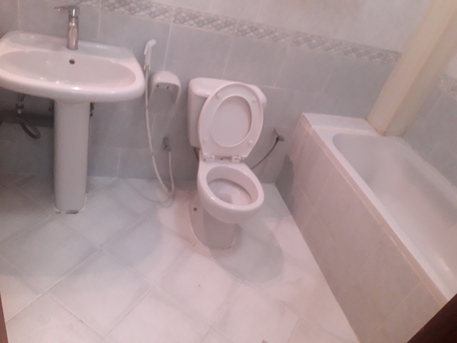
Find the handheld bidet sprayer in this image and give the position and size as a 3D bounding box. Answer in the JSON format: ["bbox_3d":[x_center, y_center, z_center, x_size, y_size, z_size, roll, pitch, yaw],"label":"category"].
[{"bbox_3d":[-0.388,-0.577,1.772,0.060,0.160,0.035,3,37,-21],"label":"handheld bidet sprayer"}]

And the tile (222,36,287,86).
[{"bbox_3d":[0.153,-0.609,1.996,0.330,0.250,0.010,3,37,-21],"label":"tile"}]

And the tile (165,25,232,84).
[{"bbox_3d":[-0.155,-0.625,1.878,0.330,0.250,0.010,3,37,-21],"label":"tile"}]

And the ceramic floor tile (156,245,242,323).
[{"bbox_3d":[-0.141,0.565,1.790,0.330,0.010,0.330,29,36,16],"label":"ceramic floor tile"}]

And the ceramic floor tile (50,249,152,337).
[{"bbox_3d":[-0.573,0.542,1.627,0.330,0.010,0.330,29,36,16],"label":"ceramic floor tile"}]

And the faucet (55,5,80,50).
[{"bbox_3d":[-0.698,-0.599,1.526,0.100,0.170,0.130,3,37,-21],"label":"faucet"}]

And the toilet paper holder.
[{"bbox_3d":[-0.335,-0.441,1.895,0.155,0.160,0.105,3,37,-21],"label":"toilet paper holder"}]

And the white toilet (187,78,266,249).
[{"bbox_3d":[-0.024,-0.015,1.928,0.420,0.800,0.700,3,37,-21],"label":"white toilet"}]

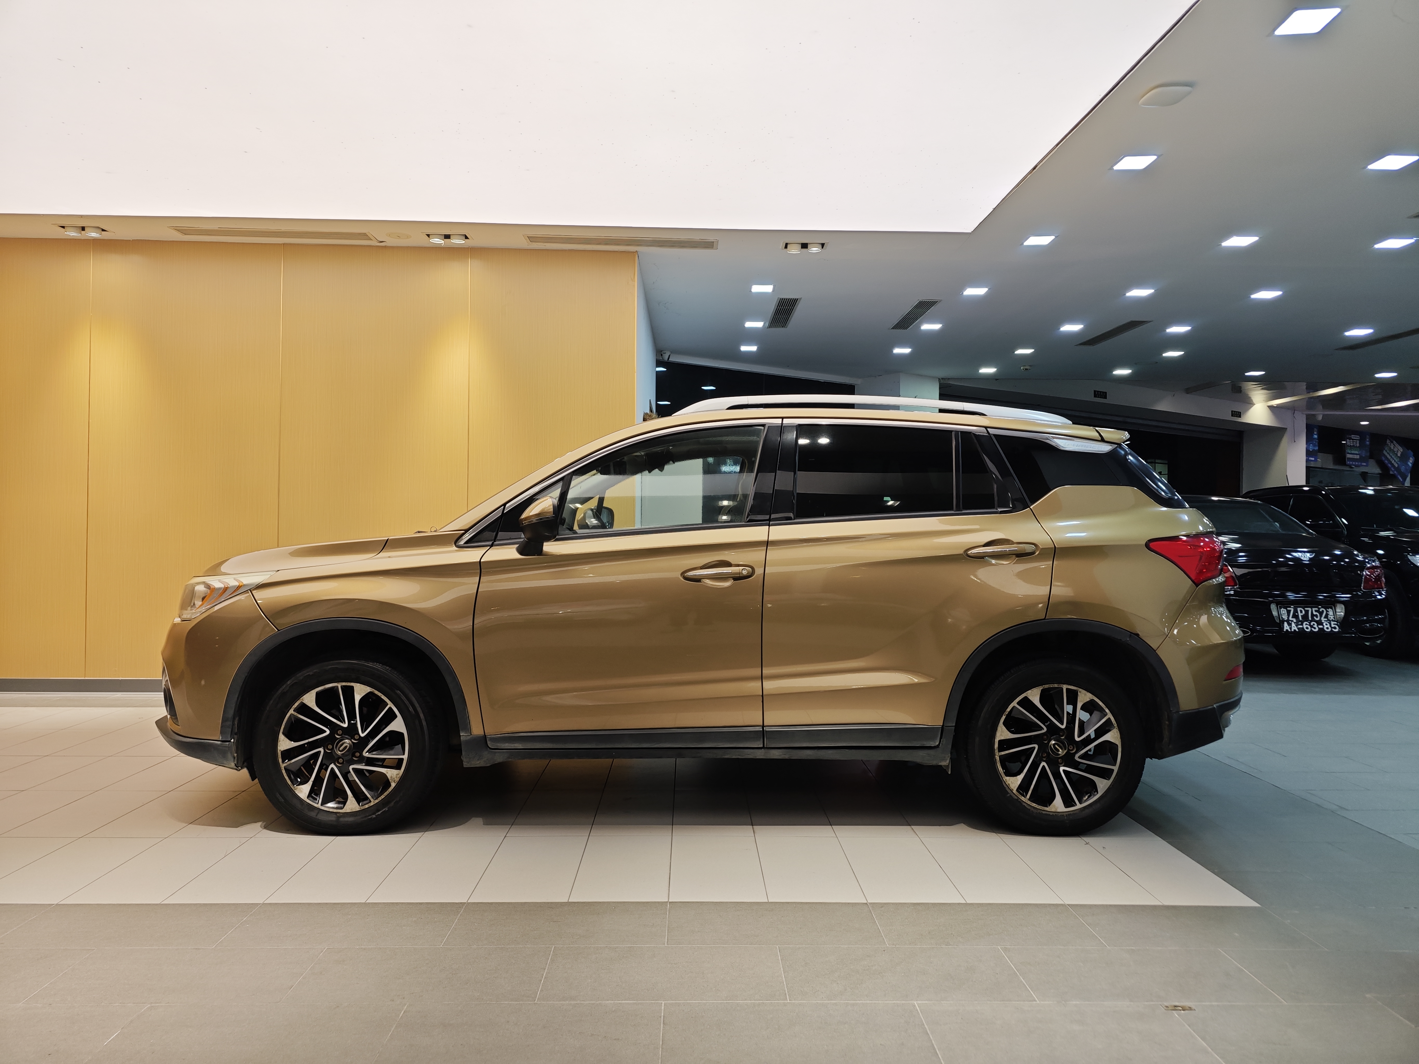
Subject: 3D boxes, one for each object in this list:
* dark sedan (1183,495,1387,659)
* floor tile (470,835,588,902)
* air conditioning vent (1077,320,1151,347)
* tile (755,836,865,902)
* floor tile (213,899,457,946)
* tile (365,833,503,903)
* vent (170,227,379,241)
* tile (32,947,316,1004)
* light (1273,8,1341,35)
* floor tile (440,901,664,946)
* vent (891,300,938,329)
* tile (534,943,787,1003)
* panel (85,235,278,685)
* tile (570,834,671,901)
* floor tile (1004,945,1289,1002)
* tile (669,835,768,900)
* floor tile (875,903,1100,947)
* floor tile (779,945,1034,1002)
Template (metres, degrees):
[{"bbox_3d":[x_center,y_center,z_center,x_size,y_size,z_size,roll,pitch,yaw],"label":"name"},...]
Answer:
[{"bbox_3d":[4.702,0.439,10.000,2.000,1.480,5.280,1,0,1],"label":"dark sedan"},{"bbox_3d":[-0.584,1.124,3.144,0.300,0.012,0.600,1,0,-1],"label":"floor tile"},{"bbox_3d":[3.789,-1.877,8.878,0.200,0.030,1.130,1,0,-1],"label":"air conditioning vent"},{"bbox_3d":[0.325,1.133,3.164,0.300,0.012,0.600,1,0,-1],"label":"tile"},{"bbox_3d":[-1.028,1.121,2.680,0.606,0.012,0.303,1,0,-1],"label":"floor tile"},{"bbox_3d":[-0.887,1.121,3.138,0.300,0.012,0.600,1,0,-1],"label":"tile"},{"bbox_3d":[-2.857,-1.974,6.210,1.268,0.030,0.207,1,0,-1],"label":"vent"},{"bbox_3d":[-1.325,1.118,2.377,0.600,0.012,0.300,1,0,-1],"label":"tile"},{"bbox_3d":[2.189,-1.886,3.450,0.170,0.040,0.170,1,0,-1],"label":"light"},{"bbox_3d":[-0.422,1.127,2.695,0.606,0.012,0.303,1,0,-1],"label":"floor tile"},{"bbox_3d":[1.802,-1.925,8.339,0.192,0.030,1.151,1,0,-1],"label":"vent"},{"bbox_3d":[-0.113,1.131,2.403,0.600,0.012,0.300,1,0,-1],"label":"tile"},{"bbox_3d":[-3.493,-0.476,6.284,1.255,2.893,0.020,1,0,-1],"label":"panel"},{"bbox_3d":[-0.281,1.127,3.151,0.300,0.012,0.600,1,0,-1],"label":"tile"},{"bbox_3d":[1.099,1.142,2.429,0.606,0.012,0.303,1,0,-1],"label":"floor tile"},{"bbox_3d":[0.022,1.130,3.157,0.300,0.012,0.600,1,0,-1],"label":"tile"},{"bbox_3d":[0.789,1.139,2.724,0.606,0.012,0.303,1,0,-1],"label":"floor tile"},{"bbox_3d":[0.494,1.136,2.414,0.606,0.012,0.303,1,0,-1],"label":"floor tile"}]

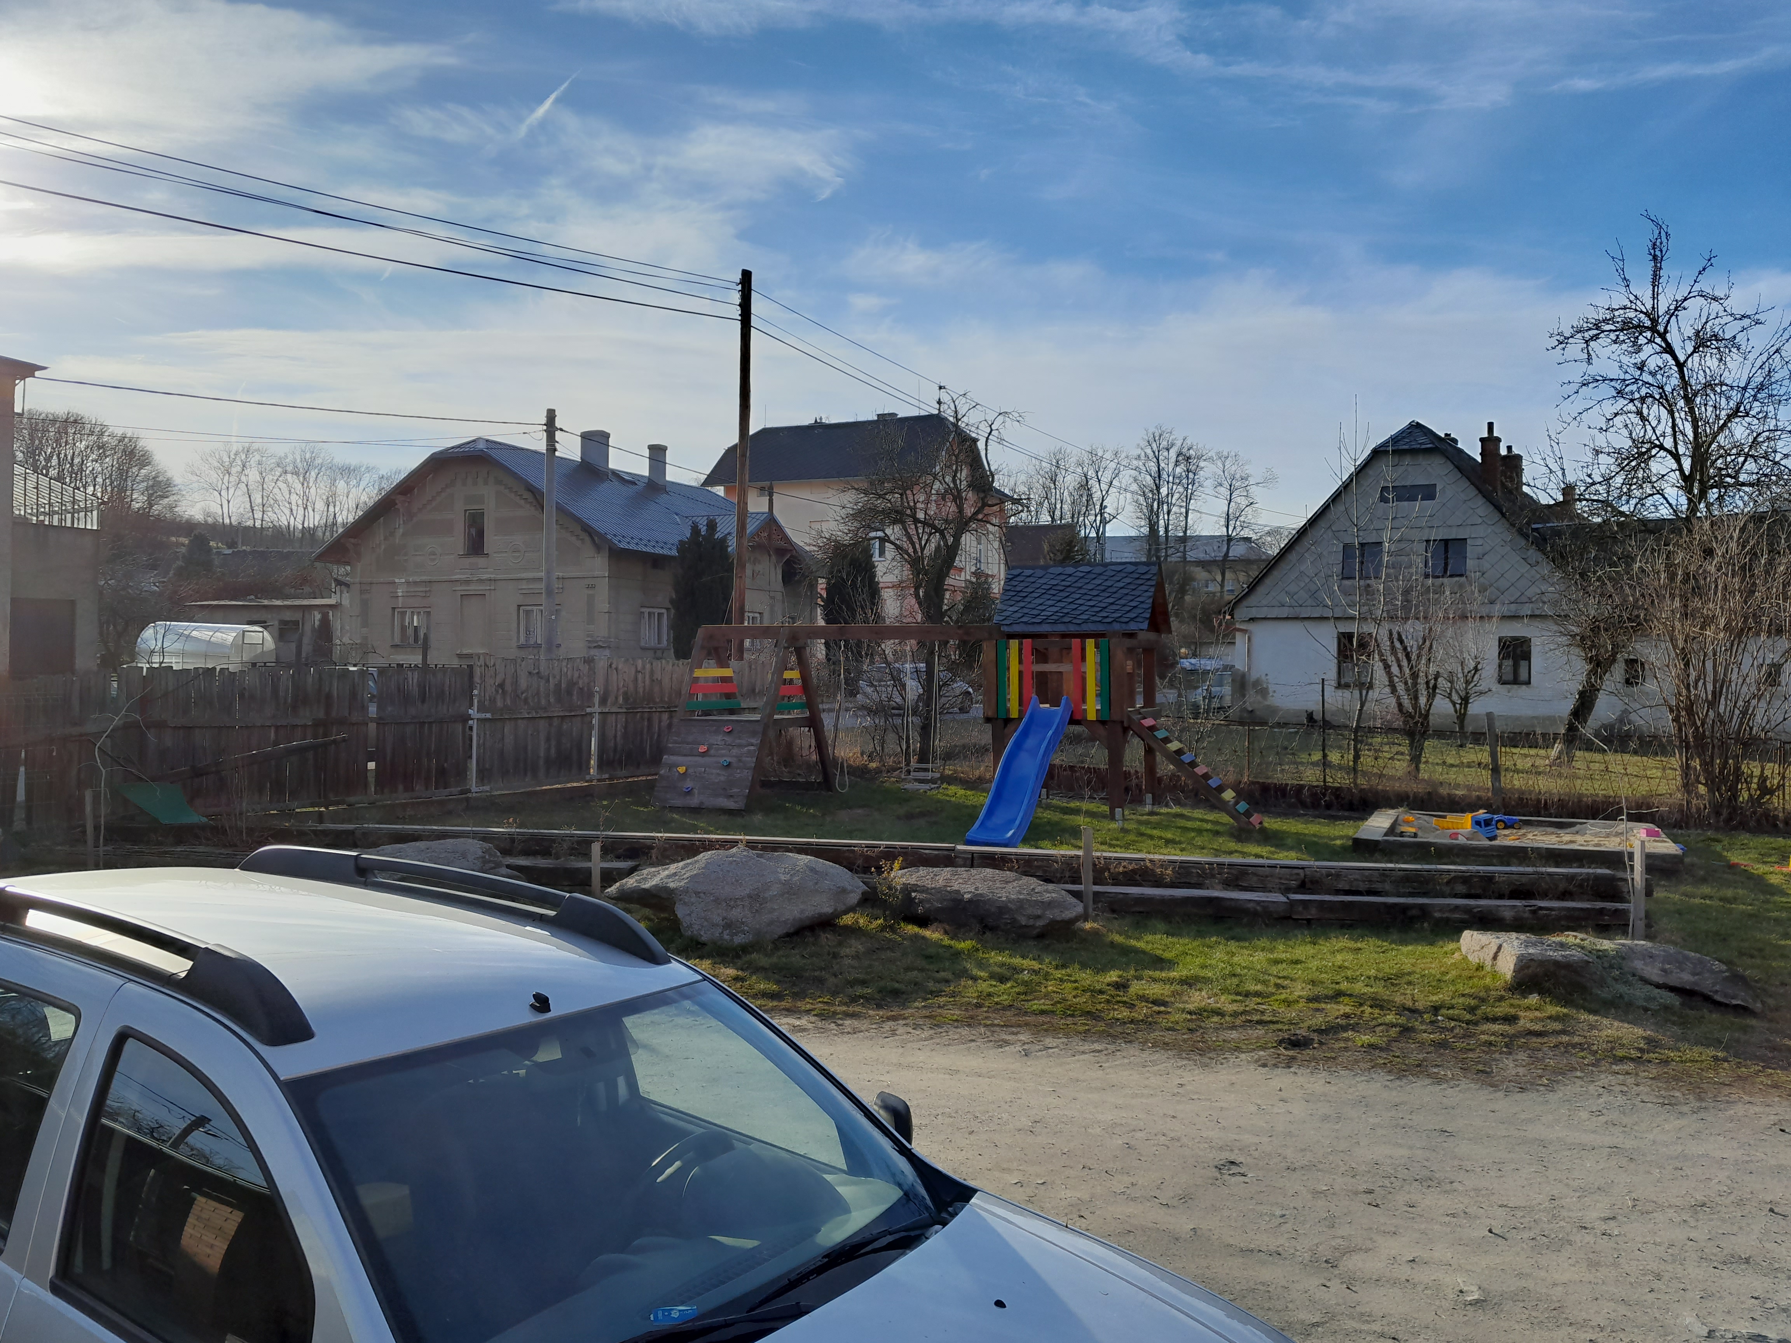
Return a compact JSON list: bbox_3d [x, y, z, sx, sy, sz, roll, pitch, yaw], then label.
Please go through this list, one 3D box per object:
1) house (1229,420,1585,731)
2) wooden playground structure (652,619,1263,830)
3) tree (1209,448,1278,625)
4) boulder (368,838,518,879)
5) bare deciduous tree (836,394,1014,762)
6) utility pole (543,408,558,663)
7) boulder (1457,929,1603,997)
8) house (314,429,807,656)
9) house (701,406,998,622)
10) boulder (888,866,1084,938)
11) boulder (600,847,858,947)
[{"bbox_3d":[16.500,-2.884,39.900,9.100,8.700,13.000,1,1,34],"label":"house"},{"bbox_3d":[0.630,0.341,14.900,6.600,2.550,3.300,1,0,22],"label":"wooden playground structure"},{"bbox_3d":[19.999,-6.048,78.000,4.000,13.000,4.000,0,0,0],"label":"tree"},{"bbox_3d":[-4.100,1.798,12.200,1.450,0.600,0.900,1,0,14],"label":"boulder"},{"bbox_3d":[0.470,-1.544,22.000,3.000,6.000,2.900,0,0,0],"label":"bare deciduous tree"},{"bbox_3d":[-7.700,-2.253,30.000,0.300,7.300,0.300,0,0,0],"label":"utility pole"},{"bbox_3d":[4.600,2.059,9.700,0.900,0.340,0.850,1,0,18],"label":"boulder"},{"bbox_3d":[-10.150,-3.432,47.300,12.500,9.200,14.000,1,0,25],"label":"house"},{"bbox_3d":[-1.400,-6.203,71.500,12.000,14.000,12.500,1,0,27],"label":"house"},{"bbox_3d":[0.750,1.870,11.200,1.600,0.500,0.800,1,0,14],"label":"boulder"},{"bbox_3d":[-1.300,1.767,10.950,2.100,0.720,1.100,1,0,14],"label":"boulder"}]

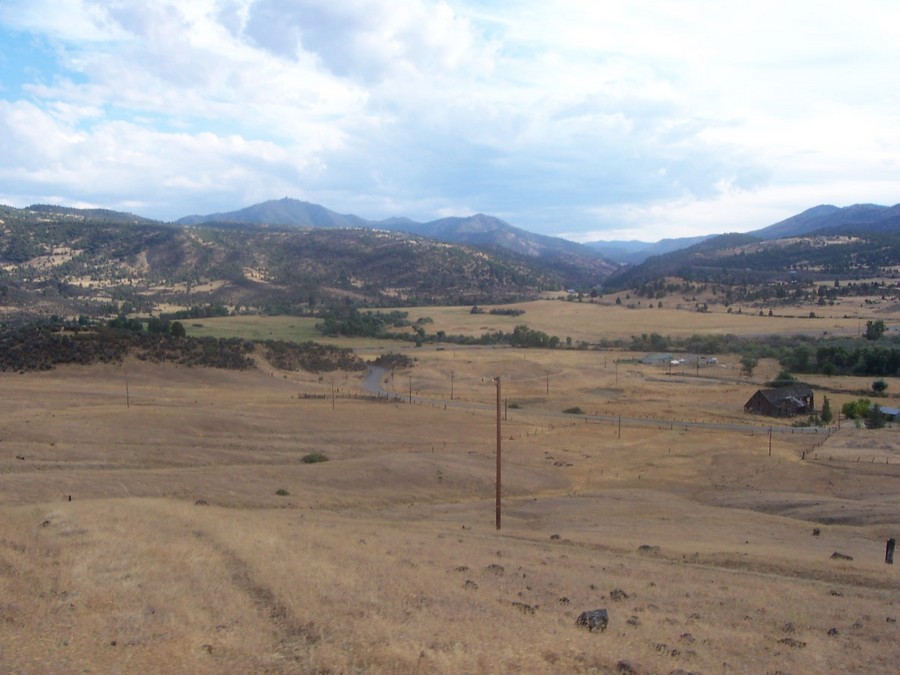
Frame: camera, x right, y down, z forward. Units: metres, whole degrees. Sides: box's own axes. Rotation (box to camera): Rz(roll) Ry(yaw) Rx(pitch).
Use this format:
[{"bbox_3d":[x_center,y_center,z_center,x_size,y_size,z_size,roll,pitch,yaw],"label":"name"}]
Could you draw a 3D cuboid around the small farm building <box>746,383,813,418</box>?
[{"bbox_3d":[116.342,21.816,336.959,24.050,8.600,12.902,-3,5,-36],"label":"small farm building"}]

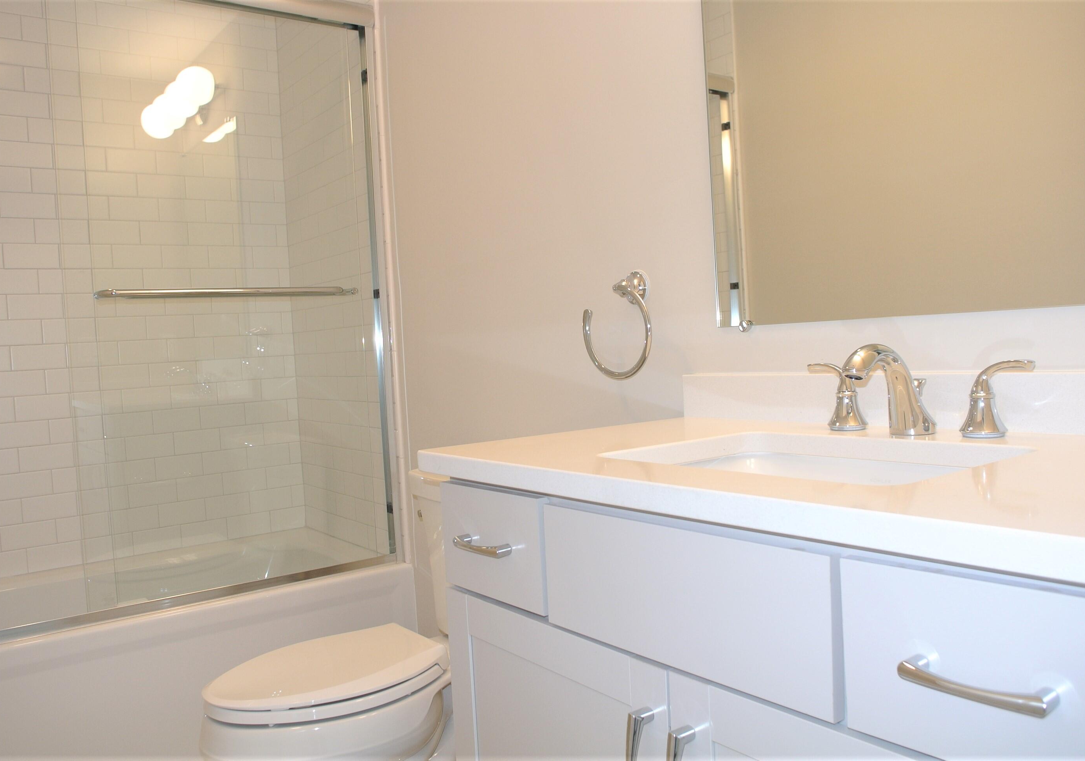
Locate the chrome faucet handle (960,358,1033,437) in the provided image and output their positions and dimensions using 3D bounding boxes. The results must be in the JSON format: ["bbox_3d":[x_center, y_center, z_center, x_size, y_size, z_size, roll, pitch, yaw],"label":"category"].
[{"bbox_3d":[0.579,0.024,1.077,0.058,0.098,0.091,-5,3,-37],"label":"chrome faucet handle"}]

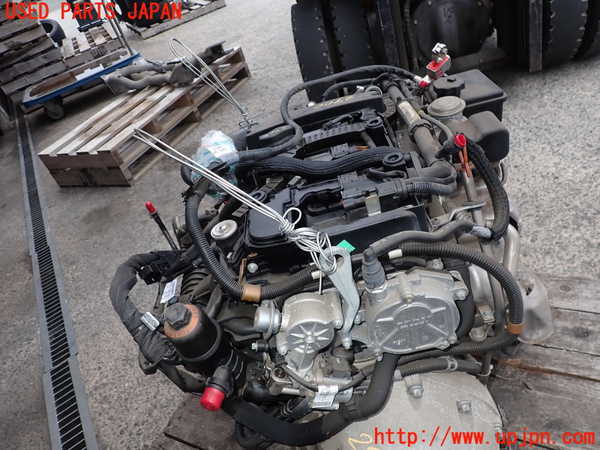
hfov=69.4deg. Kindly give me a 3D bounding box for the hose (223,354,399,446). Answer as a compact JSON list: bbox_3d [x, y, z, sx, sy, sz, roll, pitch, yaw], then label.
[{"bbox_3d":[0.023,0.221,0.554,0.240,0.088,0.089,-21,36,-3],"label":"hose"}]

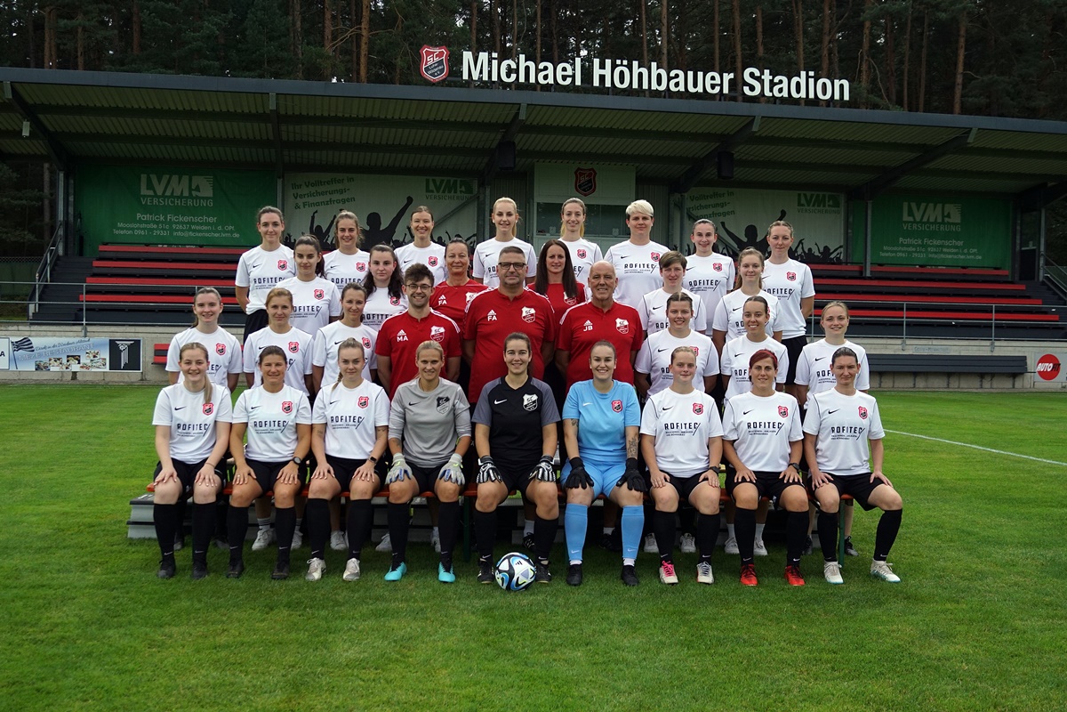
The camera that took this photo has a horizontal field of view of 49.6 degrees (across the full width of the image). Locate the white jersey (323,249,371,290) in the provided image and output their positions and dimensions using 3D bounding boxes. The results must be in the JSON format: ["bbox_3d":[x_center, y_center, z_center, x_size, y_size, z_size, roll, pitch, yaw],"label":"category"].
[{"bbox_3d":[-1.302,-0.495,8.100,0.420,0.530,0.260,1,1,-3],"label":"white jersey"}]

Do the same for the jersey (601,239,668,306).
[{"bbox_3d":[0.753,-0.510,8.226,0.550,0.630,0.290,1,1,3],"label":"jersey"}]

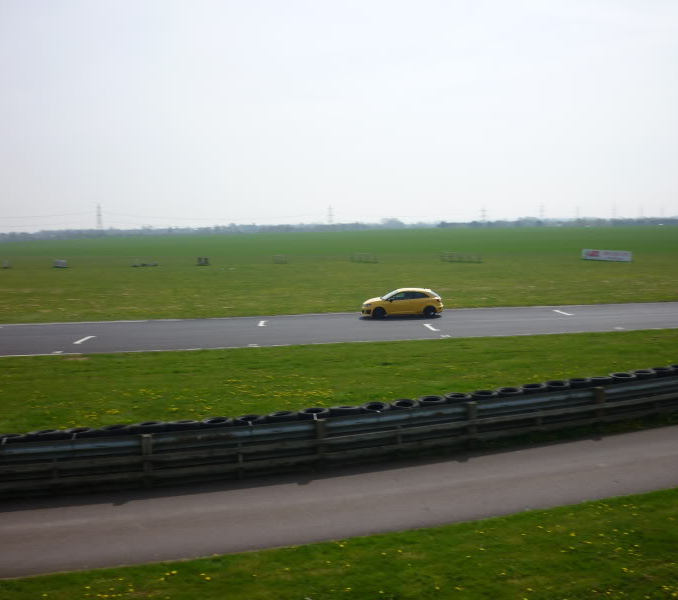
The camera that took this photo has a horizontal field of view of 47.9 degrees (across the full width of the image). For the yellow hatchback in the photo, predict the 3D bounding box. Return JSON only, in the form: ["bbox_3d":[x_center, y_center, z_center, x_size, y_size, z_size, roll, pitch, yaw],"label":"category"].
[{"bbox_3d":[3.083,0.133,37.783,4.040,1.430,1.720,-2,5,-7],"label":"yellow hatchback"}]

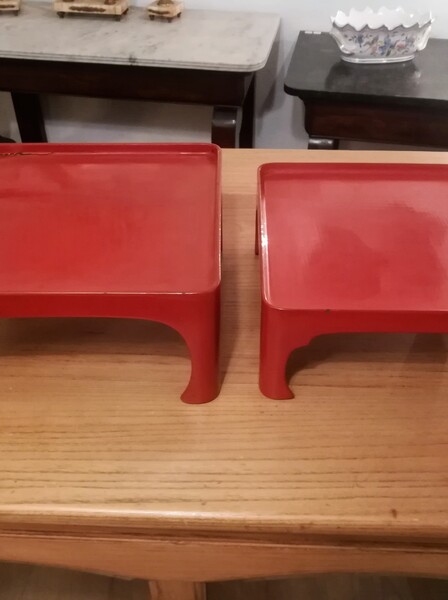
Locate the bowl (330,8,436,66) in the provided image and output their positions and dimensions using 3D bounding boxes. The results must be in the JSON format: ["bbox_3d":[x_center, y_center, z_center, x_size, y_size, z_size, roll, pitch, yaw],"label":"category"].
[{"bbox_3d":[0.433,-0.731,1.665,0.284,0.110,0.162,0,41,1],"label":"bowl"}]

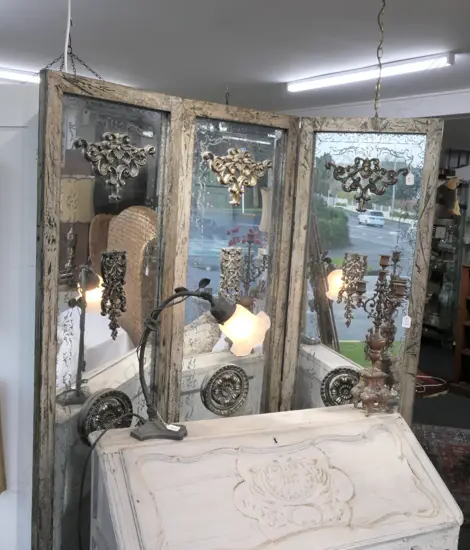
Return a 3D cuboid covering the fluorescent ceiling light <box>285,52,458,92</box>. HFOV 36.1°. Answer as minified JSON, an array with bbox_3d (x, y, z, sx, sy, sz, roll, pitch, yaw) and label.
[{"bbox_3d":[0.778,-1.254,4.525,0.055,0.070,1.560,-1,8,-29],"label":"fluorescent ceiling light"}]

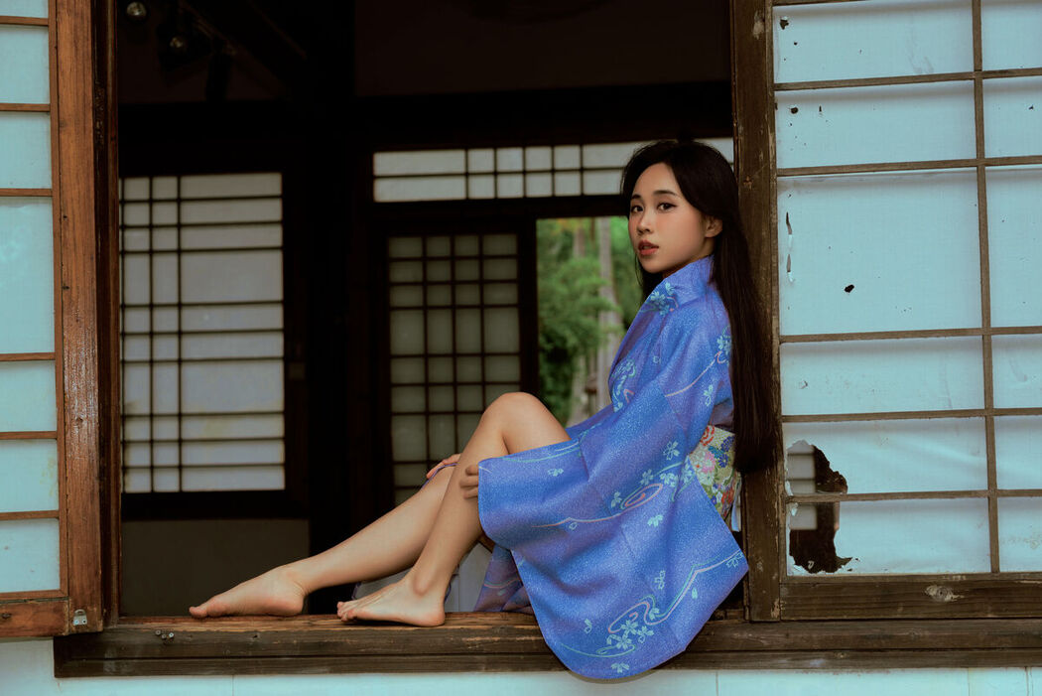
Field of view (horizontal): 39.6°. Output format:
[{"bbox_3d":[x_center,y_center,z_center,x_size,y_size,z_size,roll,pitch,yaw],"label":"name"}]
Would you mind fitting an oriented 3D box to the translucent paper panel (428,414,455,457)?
[{"bbox_3d":[-0.342,0.379,6.283,0.108,0.185,0.020,-1,-3,4],"label":"translucent paper panel"}]

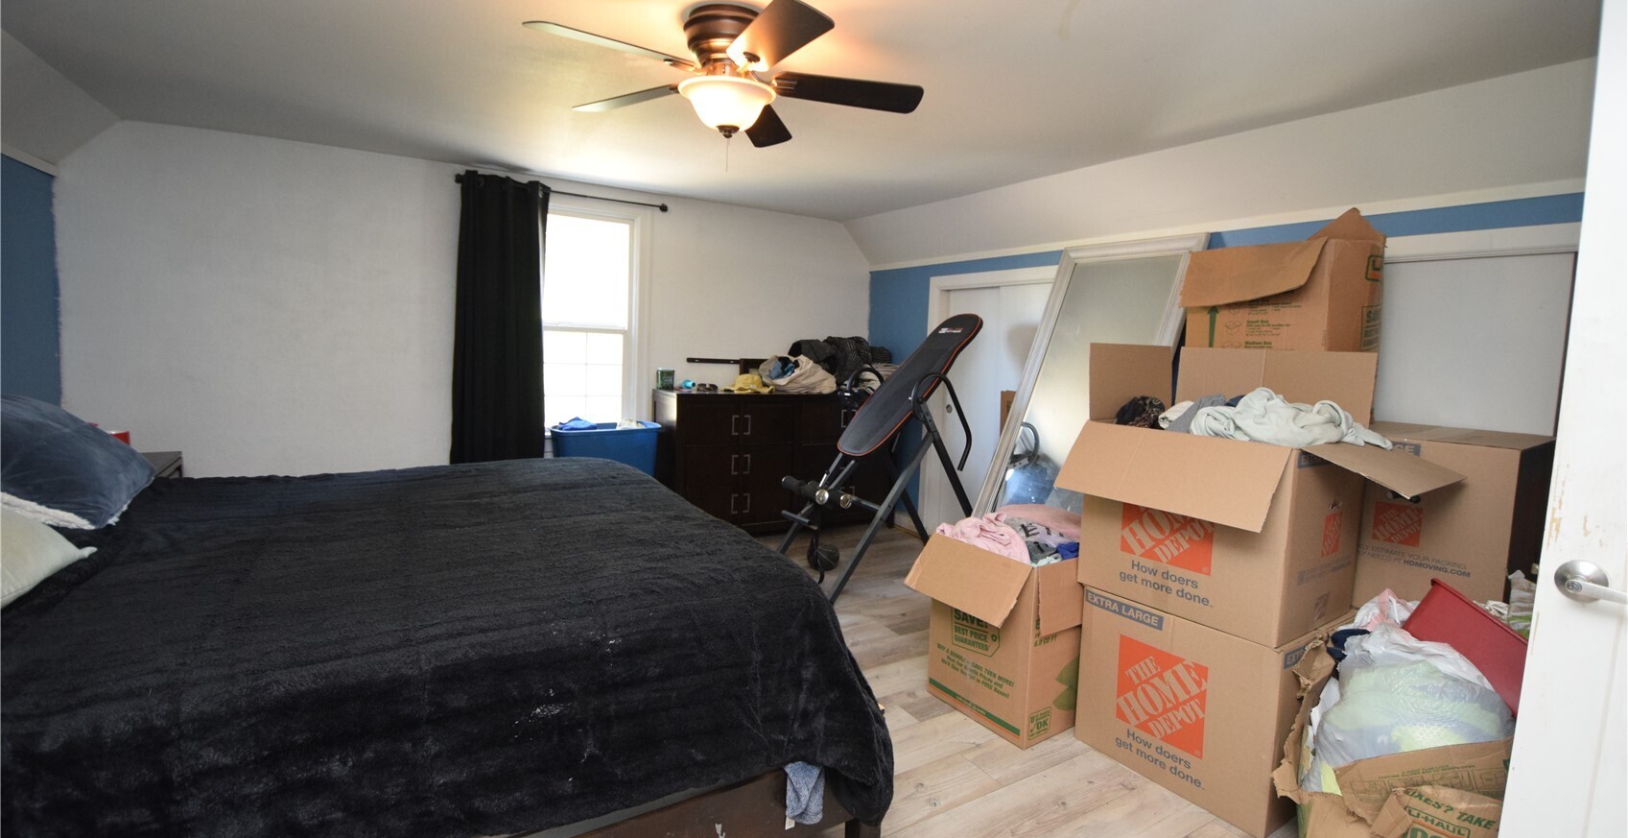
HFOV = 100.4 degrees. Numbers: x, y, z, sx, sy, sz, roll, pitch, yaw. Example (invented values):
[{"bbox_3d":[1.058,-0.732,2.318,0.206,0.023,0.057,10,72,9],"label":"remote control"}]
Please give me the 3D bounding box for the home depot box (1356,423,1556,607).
[{"bbox_3d":[1.946,0.308,2.201,0.575,0.533,0.537,-3,8,-35],"label":"home depot box"}]

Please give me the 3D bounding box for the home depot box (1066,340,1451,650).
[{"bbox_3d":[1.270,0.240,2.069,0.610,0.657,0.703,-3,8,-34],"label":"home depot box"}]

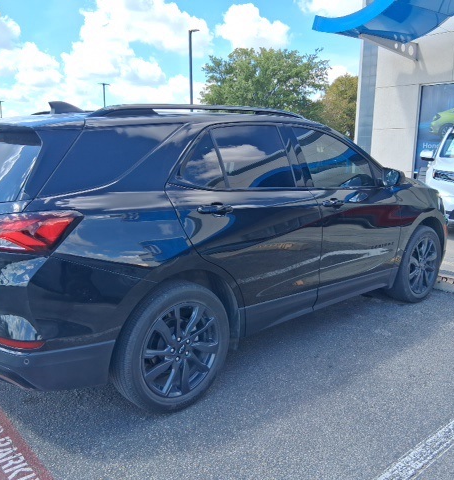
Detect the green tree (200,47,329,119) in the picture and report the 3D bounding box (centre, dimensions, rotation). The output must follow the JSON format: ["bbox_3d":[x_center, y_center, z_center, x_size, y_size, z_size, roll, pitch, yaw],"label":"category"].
[{"bbox_3d":[2.376,-8.400,30.875,8.236,7.493,7.825,1,11,4],"label":"green tree"}]

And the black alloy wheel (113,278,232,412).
[{"bbox_3d":[-0.309,0.557,2.617,0.715,0.715,0.235,-10,15,-41],"label":"black alloy wheel"}]

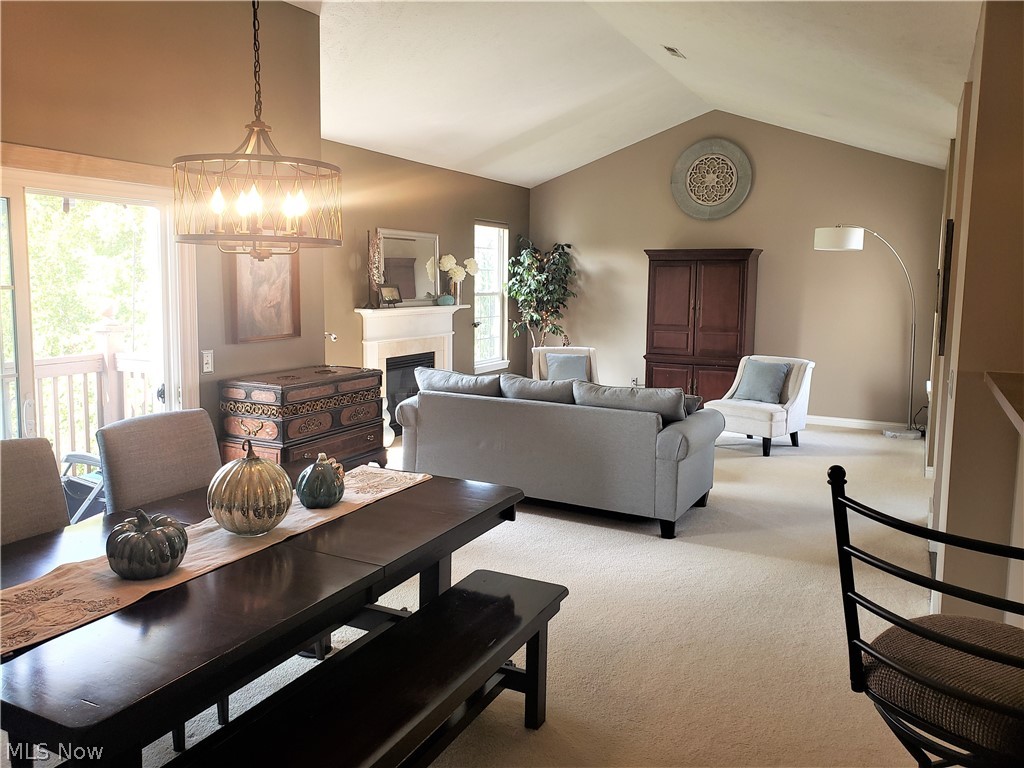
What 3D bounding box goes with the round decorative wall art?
[{"bbox_3d":[2.232,-2.305,8.644,0.915,0.916,0.050,5,9,27],"label":"round decorative wall art"}]

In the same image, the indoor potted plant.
[{"bbox_3d":[0.379,-0.705,9.172,0.850,2.070,0.820,2,8,10],"label":"indoor potted plant"}]

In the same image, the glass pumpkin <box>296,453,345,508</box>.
[{"bbox_3d":[-0.669,0.340,2.707,0.158,0.190,0.158,1,8,0],"label":"glass pumpkin"}]

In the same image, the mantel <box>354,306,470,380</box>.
[{"bbox_3d":[-0.933,-0.106,7.560,0.200,1.295,1.640,5,9,27],"label":"mantel"}]

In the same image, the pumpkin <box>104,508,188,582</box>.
[{"bbox_3d":[-0.983,0.431,2.079,0.195,0.175,0.195,3,8,16],"label":"pumpkin"}]

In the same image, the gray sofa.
[{"bbox_3d":[0.310,0.388,5.596,2.220,0.875,0.930,5,9,27],"label":"gray sofa"}]

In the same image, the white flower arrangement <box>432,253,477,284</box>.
[{"bbox_3d":[-0.582,-1.204,7.993,0.260,0.340,0.440,5,9,27],"label":"white flower arrangement"}]

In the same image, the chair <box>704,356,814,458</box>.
[{"bbox_3d":[2.366,0.190,7.432,0.770,0.810,0.740,-7,11,-44],"label":"chair"}]

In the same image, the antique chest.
[{"bbox_3d":[-1.195,0.452,4.506,0.520,1.015,0.840,5,9,27],"label":"antique chest"}]

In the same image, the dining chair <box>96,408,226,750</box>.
[{"bbox_3d":[-1.143,0.658,2.954,0.570,1.030,0.530,4,8,22],"label":"dining chair"}]

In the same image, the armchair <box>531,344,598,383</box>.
[{"bbox_3d":[0.577,0.010,8.609,0.730,0.810,0.760,1,8,0],"label":"armchair"}]

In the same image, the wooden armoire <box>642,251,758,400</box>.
[{"bbox_3d":[2.117,-0.526,8.605,1.130,1.905,0.650,5,9,27],"label":"wooden armoire"}]

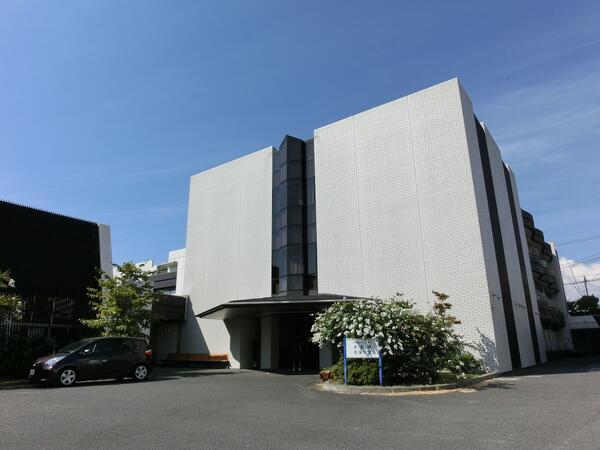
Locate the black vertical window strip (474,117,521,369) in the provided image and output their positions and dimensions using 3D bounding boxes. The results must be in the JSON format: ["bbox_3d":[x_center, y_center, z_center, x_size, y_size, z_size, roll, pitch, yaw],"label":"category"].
[{"bbox_3d":[10.882,0.675,23.168,0.400,13.900,2.600,-12,-20,34],"label":"black vertical window strip"}]

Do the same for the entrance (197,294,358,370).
[{"bbox_3d":[-1.807,5.527,21.923,11.800,4.150,5.300,-12,-20,34],"label":"entrance"}]

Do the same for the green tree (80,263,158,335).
[{"bbox_3d":[-8.117,4.156,18.704,3.300,5.000,3.300,-12,-20,34],"label":"green tree"}]

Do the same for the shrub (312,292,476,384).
[{"bbox_3d":[2.947,3.550,13.120,3.700,2.600,4.300,-12,-20,34],"label":"shrub"}]

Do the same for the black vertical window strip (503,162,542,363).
[{"bbox_3d":[15.511,2.494,29.369,0.400,13.900,2.400,-12,-20,34],"label":"black vertical window strip"}]

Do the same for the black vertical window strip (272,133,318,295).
[{"bbox_3d":[-0.412,-0.631,26.214,3.400,10.200,1.400,-12,-20,34],"label":"black vertical window strip"}]

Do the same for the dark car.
[{"bbox_3d":[-7.263,4.799,14.752,1.695,1.525,3.900,-14,-22,38],"label":"dark car"}]

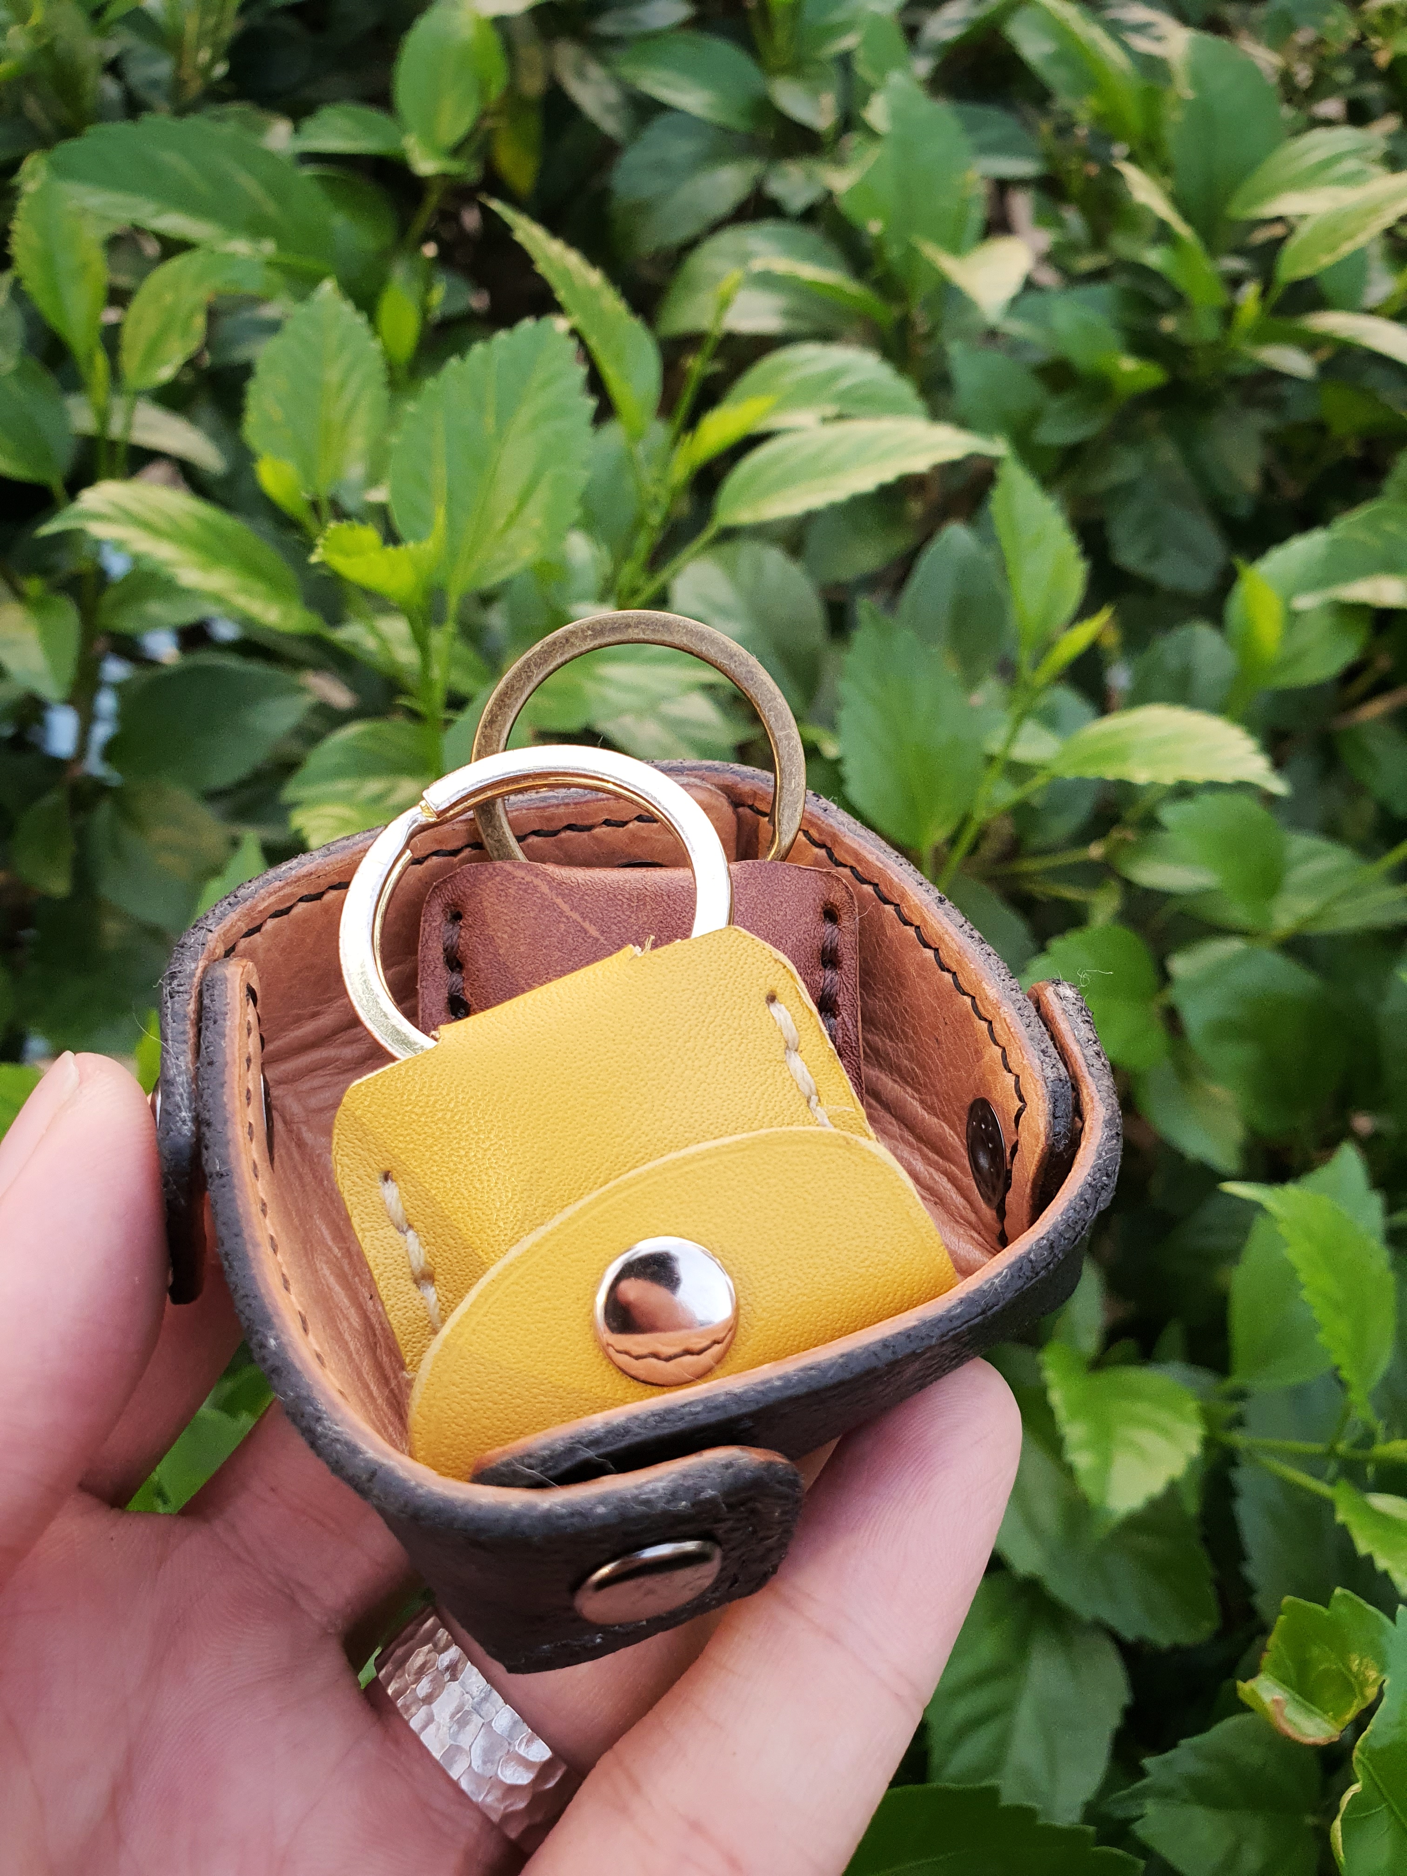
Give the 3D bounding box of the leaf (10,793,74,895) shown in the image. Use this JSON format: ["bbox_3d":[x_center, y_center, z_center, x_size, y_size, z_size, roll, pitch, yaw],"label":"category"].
[{"bbox_3d":[-0.220,-0.031,0.470,0.024,0.010,0.042,-18,62,22],"label":"leaf"}]

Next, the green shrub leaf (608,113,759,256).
[{"bbox_3d":[-0.006,-0.277,0.520,0.062,0.045,0.012,-24,-3,-11],"label":"green shrub leaf"}]

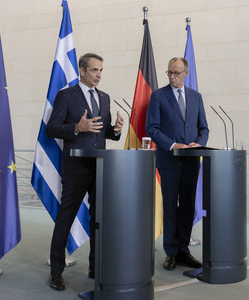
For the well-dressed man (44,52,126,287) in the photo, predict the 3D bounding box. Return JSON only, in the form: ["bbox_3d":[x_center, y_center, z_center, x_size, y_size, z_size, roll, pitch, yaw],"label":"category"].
[{"bbox_3d":[-0.330,0.155,3.100,0.620,1.860,0.500,1,0,-40],"label":"well-dressed man"}]

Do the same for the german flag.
[{"bbox_3d":[0.210,-0.220,4.240,0.460,2.400,0.230,0,0,-30],"label":"german flag"}]

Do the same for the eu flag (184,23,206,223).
[{"bbox_3d":[0.790,-0.270,4.530,0.440,2.380,0.220,0,0,-30],"label":"eu flag"}]

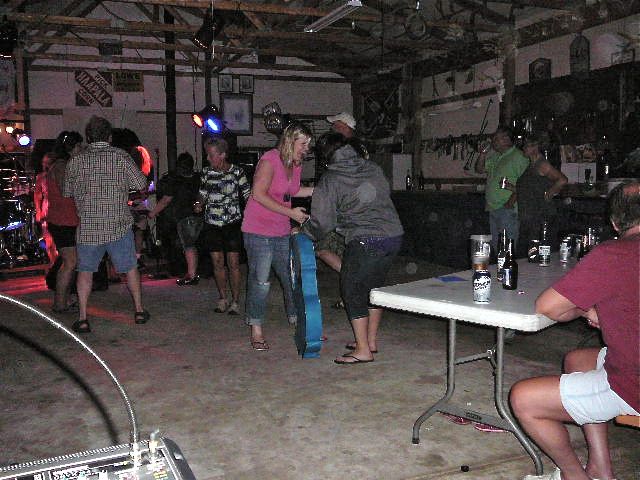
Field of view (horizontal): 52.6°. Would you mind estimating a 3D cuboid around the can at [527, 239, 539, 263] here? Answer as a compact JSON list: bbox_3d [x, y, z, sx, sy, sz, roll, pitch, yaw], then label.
[{"bbox_3d":[1.221,0.066,3.715,0.066,0.122,0.066,0,5,0],"label":"can"}]

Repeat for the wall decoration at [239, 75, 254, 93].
[{"bbox_3d":[-1.141,-2.445,10.130,0.226,0.280,0.025,-2,5,-20],"label":"wall decoration"}]

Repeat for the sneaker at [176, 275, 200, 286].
[{"bbox_3d":[-1.508,0.455,7.417,0.280,0.110,0.105,-2,6,-21],"label":"sneaker"}]

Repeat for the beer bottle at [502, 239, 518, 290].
[{"bbox_3d":[0.809,0.102,2.742,0.063,0.217,0.063,0,5,0],"label":"beer bottle"}]

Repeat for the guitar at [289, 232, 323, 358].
[{"bbox_3d":[-0.098,0.381,4.480,0.120,0.880,0.350,-6,5,-14],"label":"guitar"}]

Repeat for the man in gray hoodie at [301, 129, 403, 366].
[{"bbox_3d":[0.216,0.040,4.433,0.620,1.530,0.500,3,6,23],"label":"man in gray hoodie"}]

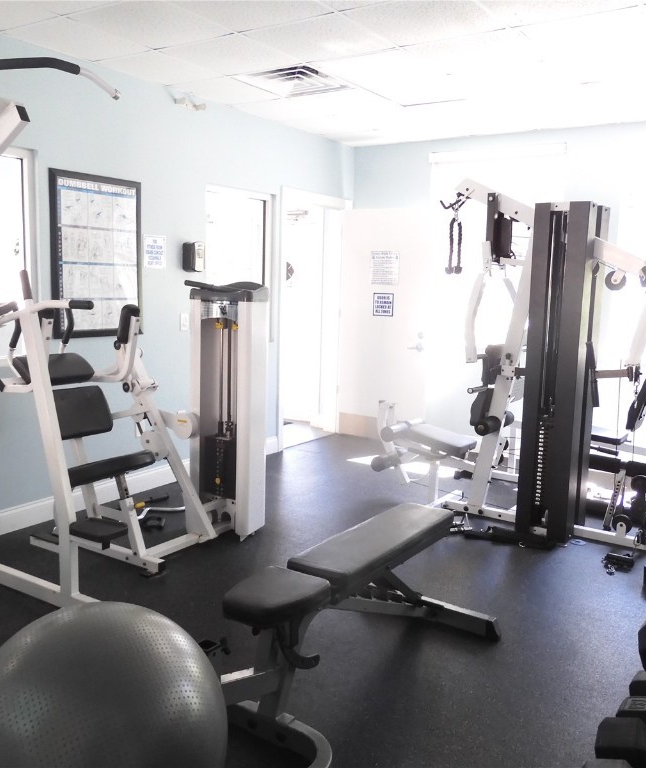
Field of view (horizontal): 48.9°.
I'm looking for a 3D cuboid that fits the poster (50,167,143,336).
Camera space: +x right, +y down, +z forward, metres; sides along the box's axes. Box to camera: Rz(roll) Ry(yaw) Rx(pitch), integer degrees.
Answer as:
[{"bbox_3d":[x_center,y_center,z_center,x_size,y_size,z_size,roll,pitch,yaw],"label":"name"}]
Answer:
[{"bbox_3d":[-1.400,-0.792,4.448,0.025,0.987,0.688,7,11,33],"label":"poster"}]

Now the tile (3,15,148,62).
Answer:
[{"bbox_3d":[-1.334,-1.879,3.874,0.514,0.020,0.600,7,11,33],"label":"tile"}]

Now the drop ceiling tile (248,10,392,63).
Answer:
[{"bbox_3d":[-0.017,-1.819,3.736,0.600,0.020,0.600,7,11,33],"label":"drop ceiling tile"}]

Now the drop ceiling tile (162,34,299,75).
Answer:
[{"bbox_3d":[-0.524,-1.886,4.068,0.600,0.020,0.600,7,11,33],"label":"drop ceiling tile"}]

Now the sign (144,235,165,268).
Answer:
[{"bbox_3d":[-1.138,-0.899,4.841,0.010,0.218,0.197,7,11,33],"label":"sign"}]

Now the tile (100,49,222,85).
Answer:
[{"bbox_3d":[-0.996,-1.948,4.376,0.514,0.020,0.600,7,11,33],"label":"tile"}]

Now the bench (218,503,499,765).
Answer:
[{"bbox_3d":[0.068,0.894,2.718,0.740,0.510,1.490,7,11,33],"label":"bench"}]

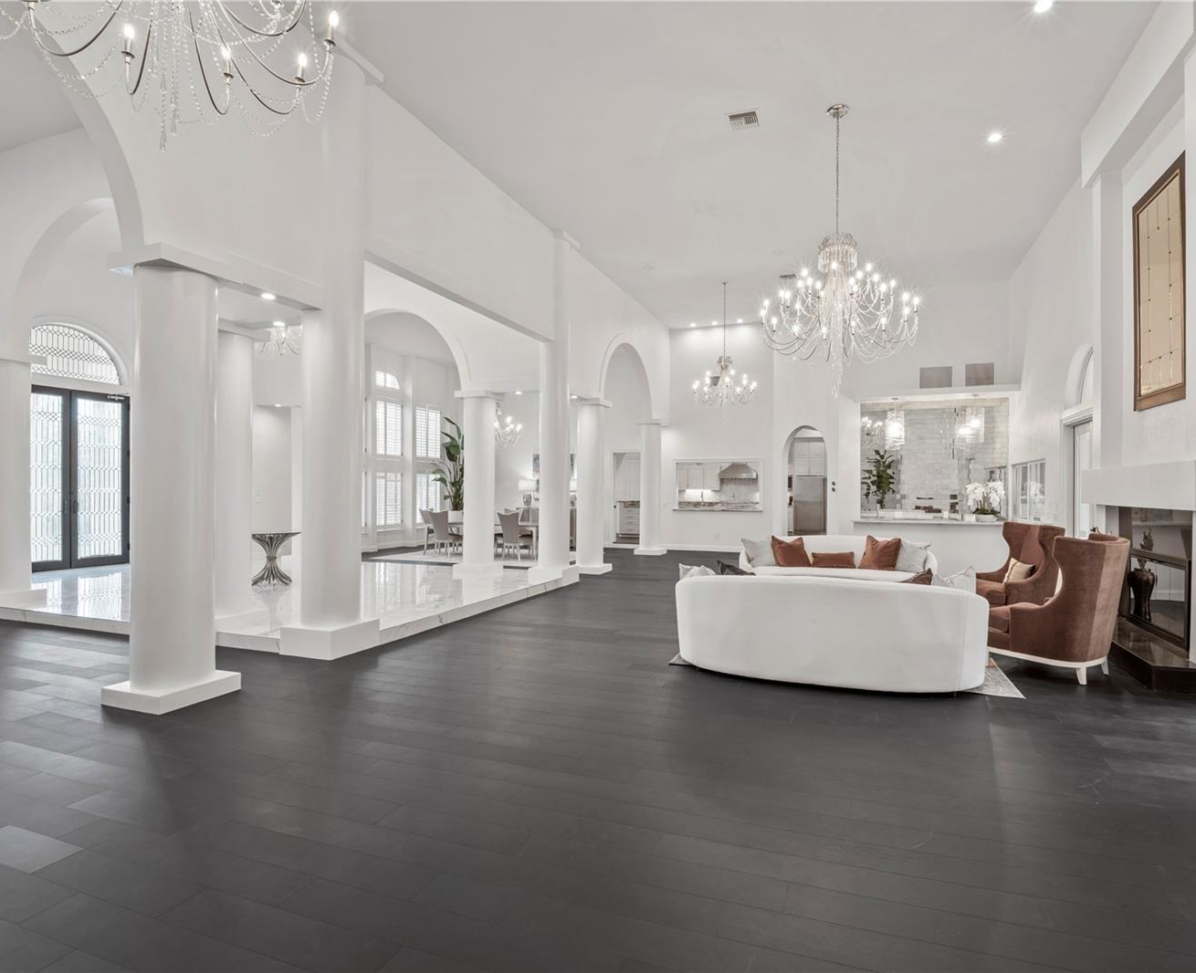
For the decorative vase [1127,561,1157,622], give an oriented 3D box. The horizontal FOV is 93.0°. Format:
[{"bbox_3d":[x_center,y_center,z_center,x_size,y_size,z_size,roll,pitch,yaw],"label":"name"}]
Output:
[{"bbox_3d":[5.426,1.057,5.660,0.200,0.560,0.210,0,0,25],"label":"decorative vase"}]

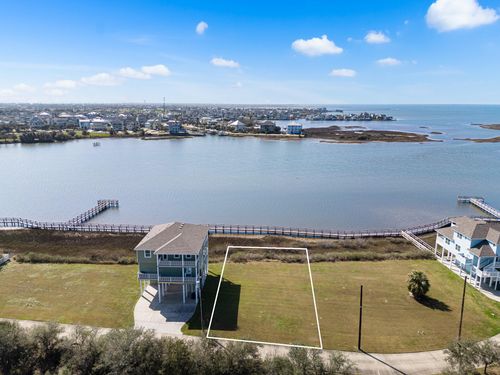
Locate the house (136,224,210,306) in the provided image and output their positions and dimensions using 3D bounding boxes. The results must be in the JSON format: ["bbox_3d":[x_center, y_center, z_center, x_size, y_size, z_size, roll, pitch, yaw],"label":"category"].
[{"bbox_3d":[-15.970,14.486,73.633,12.941,13.351,15.611,0,14,1],"label":"house"}]

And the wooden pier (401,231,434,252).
[{"bbox_3d":[46.914,15.651,96.026,1.750,1.600,15.746,-1,14,-6],"label":"wooden pier"}]

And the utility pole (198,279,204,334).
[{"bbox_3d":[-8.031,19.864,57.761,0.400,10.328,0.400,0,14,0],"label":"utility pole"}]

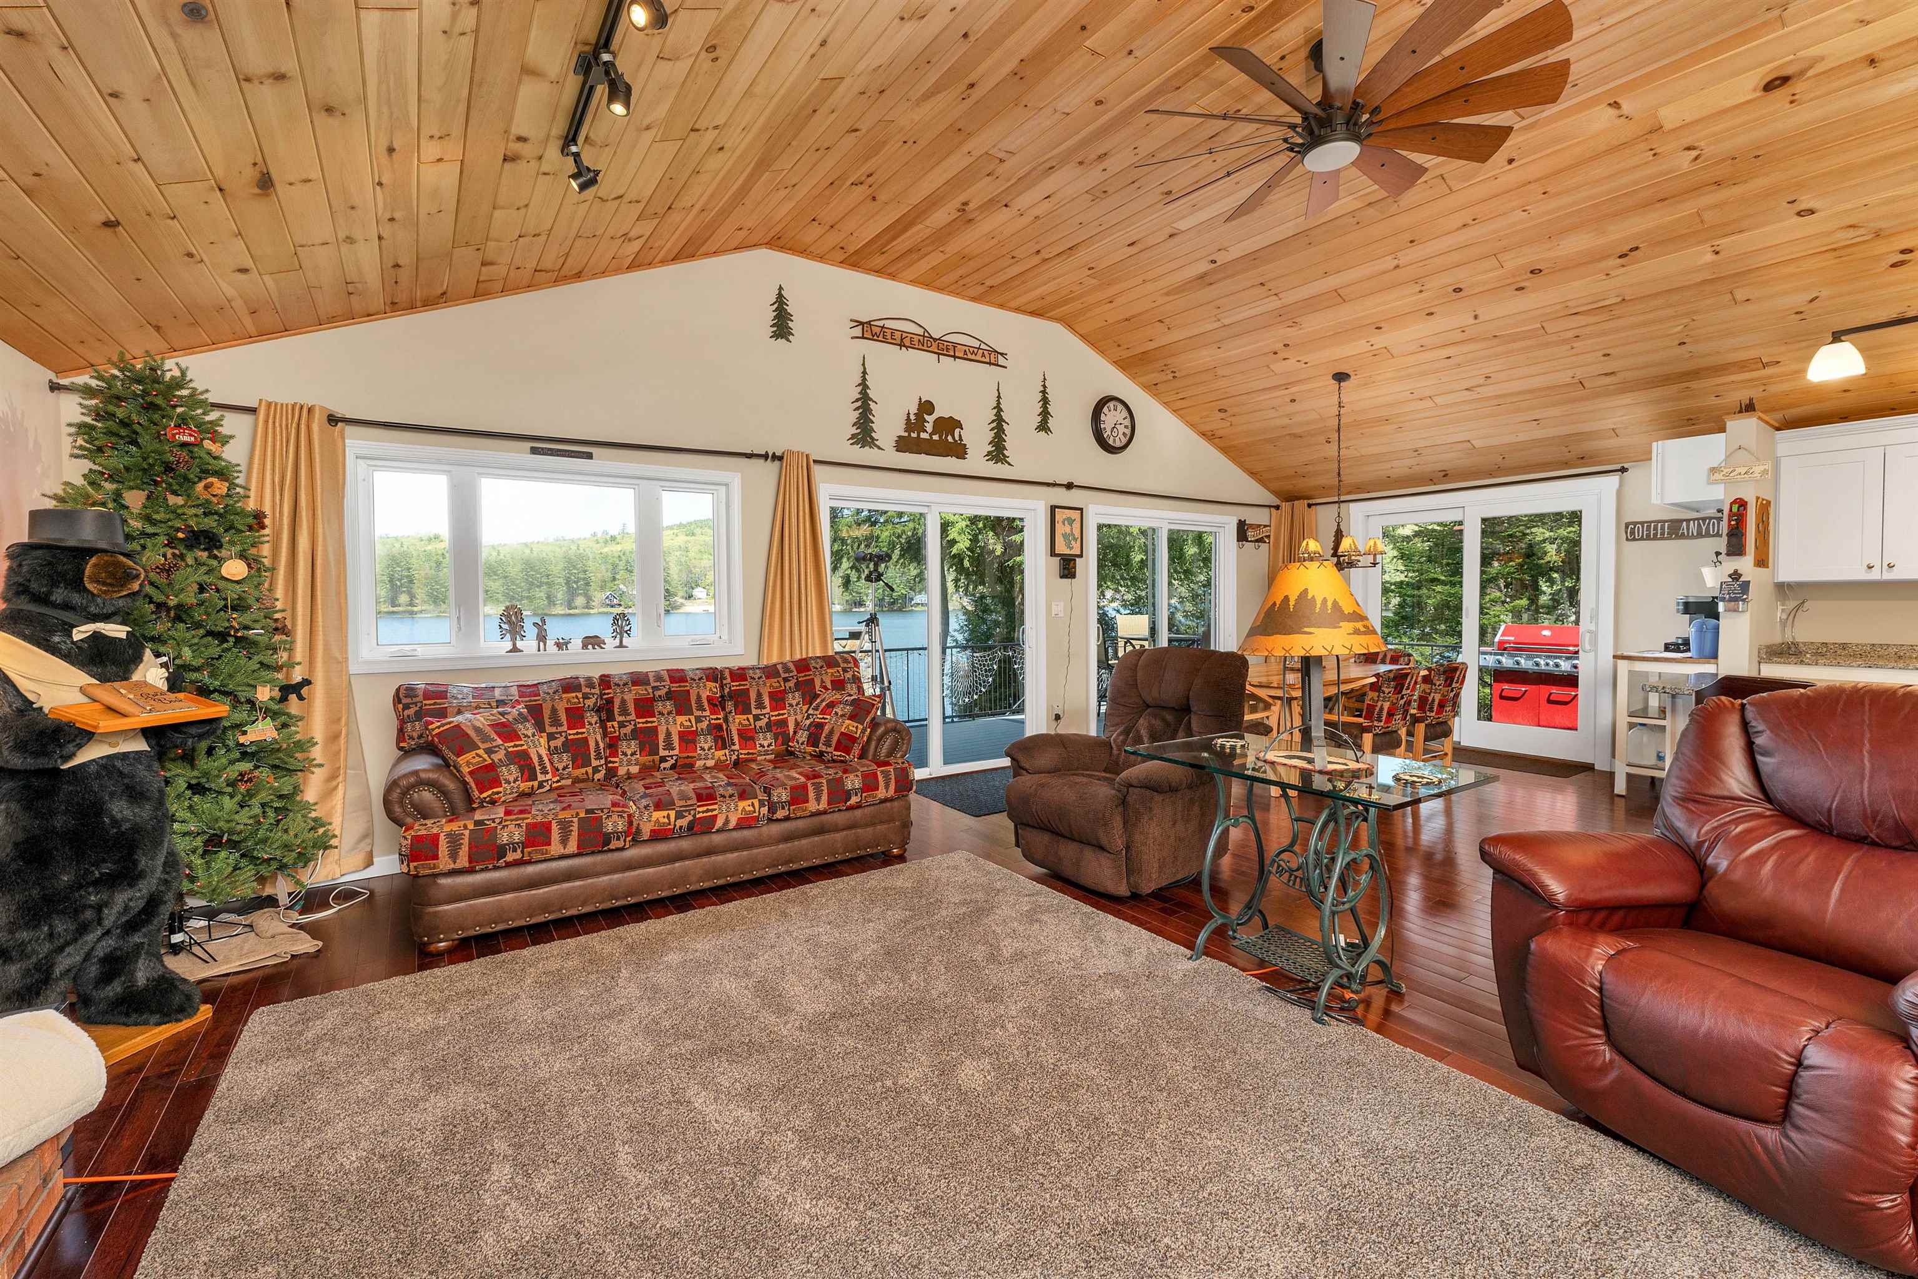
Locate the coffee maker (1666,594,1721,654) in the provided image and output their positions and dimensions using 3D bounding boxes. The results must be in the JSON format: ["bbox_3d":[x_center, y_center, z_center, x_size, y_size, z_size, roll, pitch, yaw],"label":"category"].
[{"bbox_3d":[4.899,-0.089,4.909,0.240,0.390,0.330,-3,4,-36],"label":"coffee maker"}]

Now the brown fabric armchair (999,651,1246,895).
[{"bbox_3d":[0.826,0.599,3.789,0.860,1.050,0.970,3,5,45],"label":"brown fabric armchair"}]

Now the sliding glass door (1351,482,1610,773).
[{"bbox_3d":[4.339,-0.149,6.374,0.130,2.189,1.921,-3,4,-36],"label":"sliding glass door"}]

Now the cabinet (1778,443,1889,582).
[{"bbox_3d":[5.358,-0.745,4.591,0.330,0.800,0.420,-3,4,-36],"label":"cabinet"}]

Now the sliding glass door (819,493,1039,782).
[{"bbox_3d":[-0.113,-0.018,5.528,1.910,2.094,0.120,-3,4,-34],"label":"sliding glass door"}]

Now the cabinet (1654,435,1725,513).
[{"bbox_3d":[4.865,-1.065,4.866,0.930,0.390,0.340,-3,4,-36],"label":"cabinet"}]

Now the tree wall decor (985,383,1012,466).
[{"bbox_3d":[0.311,-1.643,5.676,0.292,0.632,0.020,-3,4,-34],"label":"tree wall decor"}]

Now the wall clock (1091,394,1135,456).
[{"bbox_3d":[1.380,-1.894,6.586,0.540,0.540,0.060,-3,4,-36],"label":"wall clock"}]

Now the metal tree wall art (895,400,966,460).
[{"bbox_3d":[-0.187,-1.522,5.351,0.619,0.413,0.020,-3,4,-34],"label":"metal tree wall art"}]

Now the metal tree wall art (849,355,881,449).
[{"bbox_3d":[-0.625,-1.633,5.151,0.260,0.650,0.025,-3,4,-36],"label":"metal tree wall art"}]

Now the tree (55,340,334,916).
[{"bbox_3d":[-2.978,0.095,2.811,0.980,2.260,0.980,-3,4,-36],"label":"tree"}]

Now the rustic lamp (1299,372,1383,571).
[{"bbox_3d":[2.941,-1.281,5.752,0.660,1.500,0.660,-3,4,-36],"label":"rustic lamp"}]

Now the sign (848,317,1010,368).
[{"bbox_3d":[-0.166,-2.178,5.456,1.390,0.240,0.030,-3,4,-36],"label":"sign"}]

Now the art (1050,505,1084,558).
[{"bbox_3d":[0.900,-0.884,6.105,0.359,0.415,0.025,-3,4,-34],"label":"art"}]

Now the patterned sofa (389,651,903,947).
[{"bbox_3d":[-1.414,0.672,3.731,2.230,0.980,0.960,-3,4,-32],"label":"patterned sofa"}]

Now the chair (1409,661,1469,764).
[{"bbox_3d":[3.129,0.570,5.179,0.580,0.900,0.620,-3,4,-36],"label":"chair"}]

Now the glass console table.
[{"bbox_3d":[1.221,0.818,2.713,0.650,0.750,1.030,-3,4,-34],"label":"glass console table"}]

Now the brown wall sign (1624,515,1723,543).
[{"bbox_3d":[5.152,-0.784,5.308,0.025,0.135,0.660,-3,4,-36],"label":"brown wall sign"}]

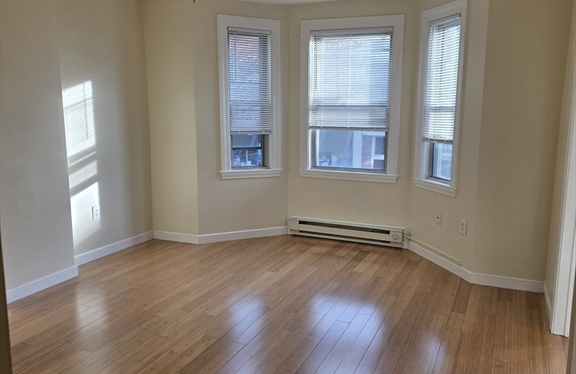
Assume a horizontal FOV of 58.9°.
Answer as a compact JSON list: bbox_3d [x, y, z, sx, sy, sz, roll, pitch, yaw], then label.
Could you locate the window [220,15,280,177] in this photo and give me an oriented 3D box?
[{"bbox_3d":[-0.373,-0.867,5.096,0.658,1.566,0.110,-4,11,-22],"label":"window"}]

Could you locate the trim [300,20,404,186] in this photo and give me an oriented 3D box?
[{"bbox_3d":[0.602,-0.853,5.028,1.041,1.566,0.100,4,11,23],"label":"trim"}]

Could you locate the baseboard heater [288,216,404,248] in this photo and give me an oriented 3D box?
[{"bbox_3d":[0.590,0.459,5.268,1.226,0.180,0.070,4,11,22],"label":"baseboard heater"}]

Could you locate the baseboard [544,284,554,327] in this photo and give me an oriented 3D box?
[{"bbox_3d":[1.806,0.818,3.523,0.016,0.087,0.704,4,11,23],"label":"baseboard"}]

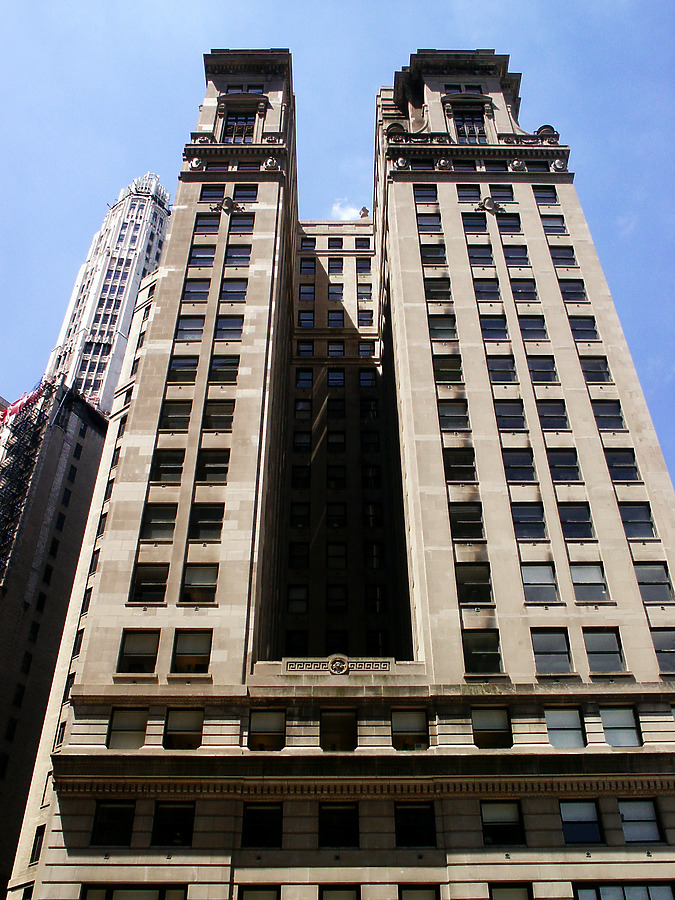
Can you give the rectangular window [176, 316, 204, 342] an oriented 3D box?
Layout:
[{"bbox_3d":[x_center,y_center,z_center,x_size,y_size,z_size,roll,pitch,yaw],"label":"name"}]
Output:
[{"bbox_3d":[-8.621,-7.117,53.526,1.621,2.201,0.200,0,-42,0],"label":"rectangular window"}]

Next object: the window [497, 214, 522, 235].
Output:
[{"bbox_3d":[11.255,-14.776,59.637,1.492,2.109,0.200,0,-42,0],"label":"window"}]

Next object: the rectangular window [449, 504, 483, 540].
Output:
[{"bbox_3d":[6.277,3.477,44.065,1.621,2.201,0.200,0,-42,0],"label":"rectangular window"}]

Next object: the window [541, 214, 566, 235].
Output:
[{"bbox_3d":[14.502,-15.033,60.784,1.603,2.132,0.200,0,-42,0],"label":"window"}]

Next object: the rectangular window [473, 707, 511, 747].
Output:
[{"bbox_3d":[5.987,10.805,35.174,1.428,1.785,0.250,0,-42,0],"label":"rectangular window"}]

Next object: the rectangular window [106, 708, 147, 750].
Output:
[{"bbox_3d":[-8.081,10.832,35.097,1.445,1.751,0.250,0,-42,0],"label":"rectangular window"}]

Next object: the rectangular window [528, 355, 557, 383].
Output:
[{"bbox_3d":[11.303,-4.407,50.318,1.492,2.109,0.200,0,-42,0],"label":"rectangular window"}]

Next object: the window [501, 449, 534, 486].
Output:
[{"bbox_3d":[9.304,0.809,46.477,1.621,2.201,0.200,0,-42,0],"label":"window"}]

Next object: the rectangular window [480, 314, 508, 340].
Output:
[{"bbox_3d":[9.247,-7.225,53.745,1.596,2.173,0.200,0,-42,0],"label":"rectangular window"}]

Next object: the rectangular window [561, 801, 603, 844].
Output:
[{"bbox_3d":[9.138,13.983,34.082,1.448,1.611,0.200,0,-42,0],"label":"rectangular window"}]

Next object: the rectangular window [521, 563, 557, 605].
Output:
[{"bbox_3d":[9.294,6.039,41.828,1.596,2.141,0.200,0,-42,0],"label":"rectangular window"}]

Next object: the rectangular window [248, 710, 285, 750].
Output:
[{"bbox_3d":[-2.692,10.881,35.072,1.377,1.751,0.250,0,-42,0],"label":"rectangular window"}]

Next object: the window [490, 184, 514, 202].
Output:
[{"bbox_3d":[10.949,-16.865,60.242,1.523,2.040,0.250,0,-42,0],"label":"window"}]

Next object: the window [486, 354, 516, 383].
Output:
[{"bbox_3d":[9.257,-4.580,51.369,1.596,2.113,0.200,0,-42,0],"label":"window"}]

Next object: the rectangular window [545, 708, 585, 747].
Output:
[{"bbox_3d":[8.826,10.817,35.174,1.428,1.751,0.250,0,-42,0],"label":"rectangular window"}]

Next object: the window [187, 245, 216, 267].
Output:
[{"bbox_3d":[-8.636,-12.498,58.402,1.556,2.167,0.200,0,-42,0],"label":"window"}]

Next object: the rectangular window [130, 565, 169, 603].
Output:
[{"bbox_3d":[-8.690,6.171,42.063,1.580,2.200,0.250,0,-42,0],"label":"rectangular window"}]

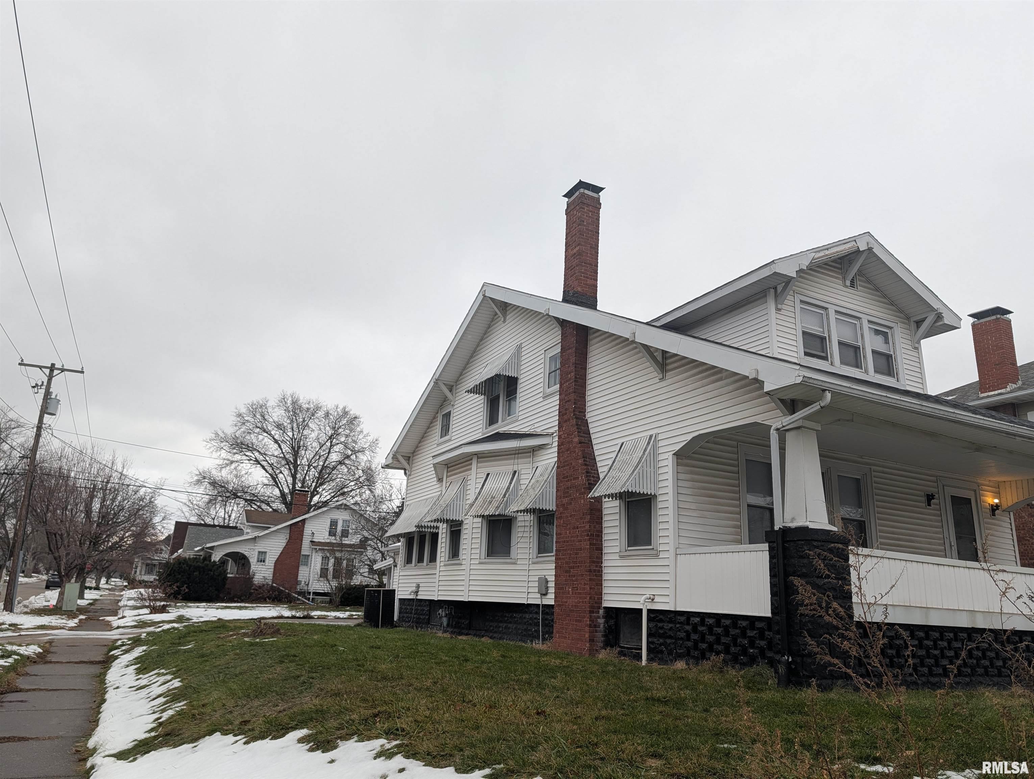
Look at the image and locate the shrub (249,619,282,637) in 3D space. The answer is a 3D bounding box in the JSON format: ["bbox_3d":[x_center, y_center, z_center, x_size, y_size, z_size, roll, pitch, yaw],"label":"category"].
[{"bbox_3d":[-5.884,5.536,16.771,0.720,0.400,0.640,11,-18,-25],"label":"shrub"}]

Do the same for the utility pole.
[{"bbox_3d":[-20.243,3.837,29.890,2.450,10.348,0.600,8,-17,-26],"label":"utility pole"}]

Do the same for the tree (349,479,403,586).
[{"bbox_3d":[-7.555,8.471,40.243,3.400,6.866,3.400,11,-18,-25],"label":"tree"}]

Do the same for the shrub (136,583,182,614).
[{"bbox_3d":[-16.018,9.228,32.026,1.850,1.350,1.700,11,-18,-25],"label":"shrub"}]

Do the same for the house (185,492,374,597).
[{"bbox_3d":[-14.926,10.841,49.482,12.660,6.670,8.700,11,-18,-25],"label":"house"}]

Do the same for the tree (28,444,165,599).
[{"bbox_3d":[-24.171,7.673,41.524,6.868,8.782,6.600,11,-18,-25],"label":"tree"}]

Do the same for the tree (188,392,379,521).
[{"bbox_3d":[-20.746,9.007,64.480,16.080,18.113,15.000,11,-18,-25],"label":"tree"}]

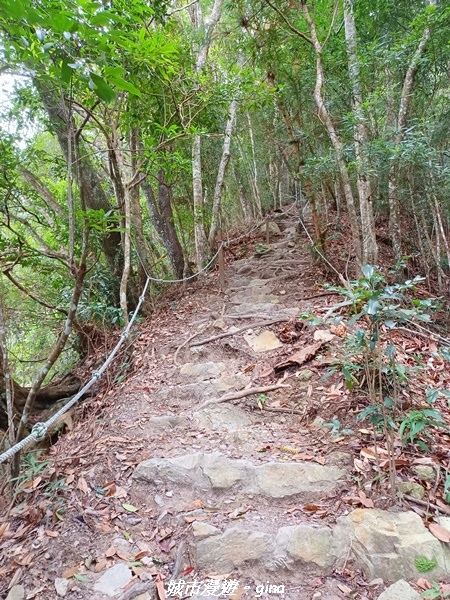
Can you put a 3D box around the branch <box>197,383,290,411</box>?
[{"bbox_3d":[0.123,0.602,2.744,0.670,0.065,0.100,-8,19,-23],"label":"branch"}]

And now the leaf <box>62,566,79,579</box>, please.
[{"bbox_3d":[-0.573,1.014,1.612,0.066,0.013,0.033,-15,23,-39],"label":"leaf"}]

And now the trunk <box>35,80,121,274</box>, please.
[{"bbox_3d":[-1.995,-1.668,5.900,0.380,2.750,0.380,-23,0,0],"label":"trunk"}]

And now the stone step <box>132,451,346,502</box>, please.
[{"bbox_3d":[0.076,0.925,2.270,1.070,0.170,0.280,0,2,5],"label":"stone step"}]

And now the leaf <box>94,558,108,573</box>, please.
[{"bbox_3d":[-0.464,1.004,1.640,0.033,0.014,0.063,12,21,32],"label":"leaf"}]

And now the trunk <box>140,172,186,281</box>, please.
[{"bbox_3d":[-0.824,-1.046,6.000,0.380,1.550,0.320,-16,3,1],"label":"trunk"}]

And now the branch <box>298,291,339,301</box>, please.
[{"bbox_3d":[1.148,-0.053,5.300,0.576,0.040,0.060,-10,19,-20],"label":"branch"}]

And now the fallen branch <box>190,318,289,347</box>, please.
[{"bbox_3d":[0.166,0.294,4.025,1.098,0.060,0.090,-12,20,-30],"label":"fallen branch"}]

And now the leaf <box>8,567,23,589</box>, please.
[{"bbox_3d":[-0.769,1.021,1.591,0.030,0.012,0.080,2,18,6],"label":"leaf"}]

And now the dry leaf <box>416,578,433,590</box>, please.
[{"bbox_3d":[0.746,1.064,1.620,0.056,0.015,0.040,-3,17,-11],"label":"dry leaf"}]

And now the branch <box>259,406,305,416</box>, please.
[{"bbox_3d":[0.347,0.671,2.607,0.259,0.030,0.045,4,18,14],"label":"branch"}]

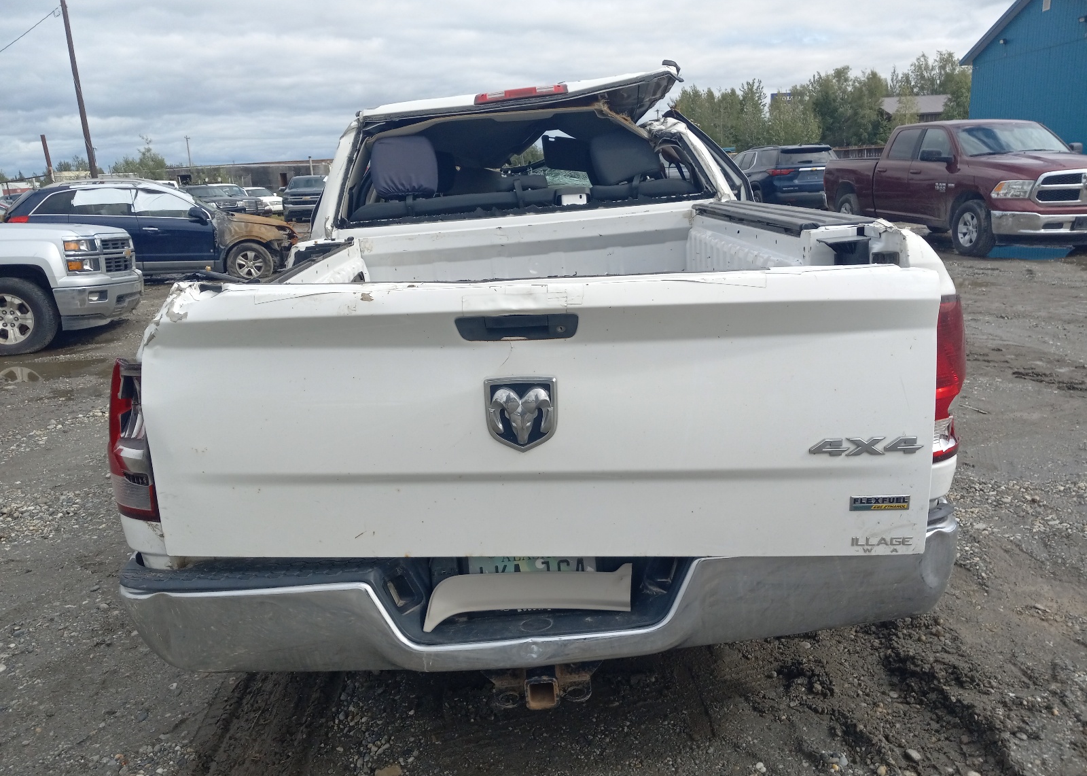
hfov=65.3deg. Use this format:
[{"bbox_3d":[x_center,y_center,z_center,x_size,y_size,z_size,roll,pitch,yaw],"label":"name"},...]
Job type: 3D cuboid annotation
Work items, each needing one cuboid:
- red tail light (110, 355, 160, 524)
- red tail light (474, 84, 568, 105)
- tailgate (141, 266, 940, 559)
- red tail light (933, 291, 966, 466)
[{"bbox_3d":[-0.916,0.114,1.925,0.150,0.395,0.160,-4,14,-2],"label":"red tail light"},{"bbox_3d":[-0.095,-1.237,3.570,0.385,0.050,0.060,-7,14,-1],"label":"red tail light"},{"bbox_3d":[-0.039,0.061,1.794,1.600,0.588,0.100,-1,13,6],"label":"tailgate"},{"bbox_3d":[0.925,-0.024,1.995,0.150,0.405,0.160,-4,14,-2],"label":"red tail light"}]

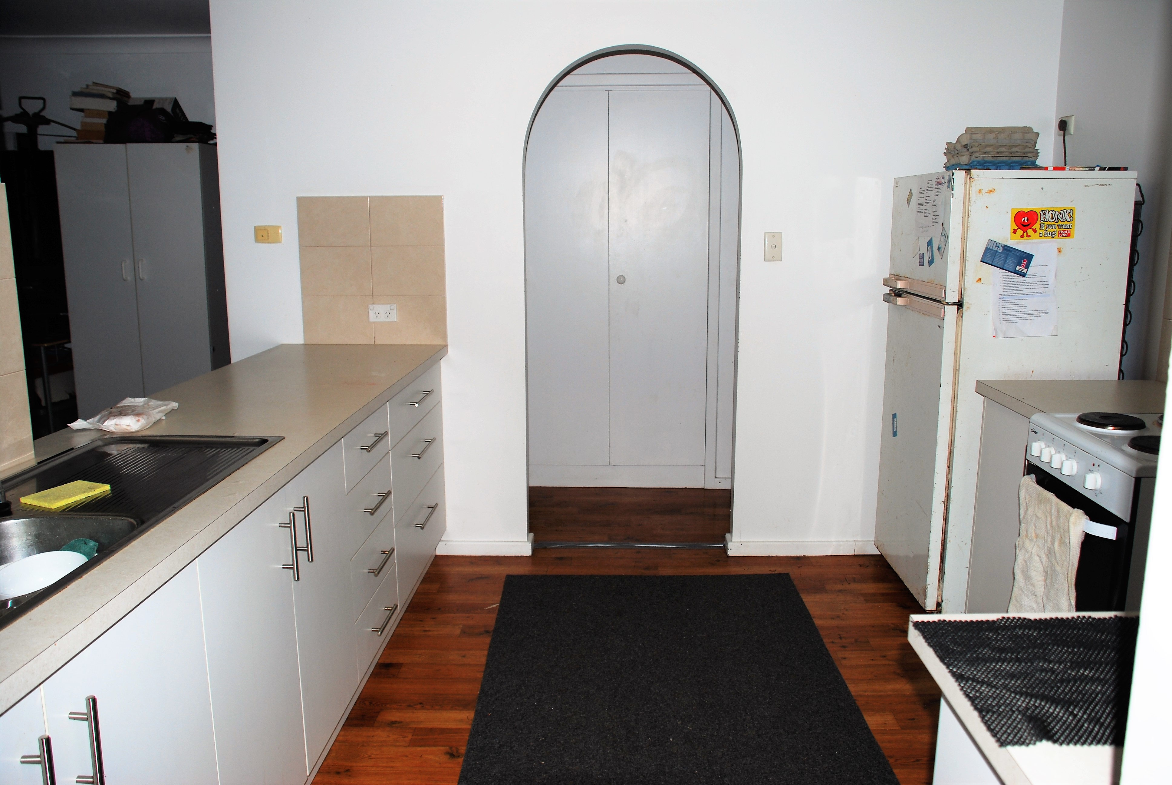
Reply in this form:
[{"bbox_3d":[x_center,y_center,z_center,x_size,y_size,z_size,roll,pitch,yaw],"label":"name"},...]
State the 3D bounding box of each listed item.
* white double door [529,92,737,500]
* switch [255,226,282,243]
[{"bbox_3d":[0.160,-0.508,4.968,1.069,2.049,0.059,0,10,1],"label":"white double door"},{"bbox_3d":[-1.294,-0.641,3.980,0.112,0.073,0.014,0,10,2],"label":"switch"}]

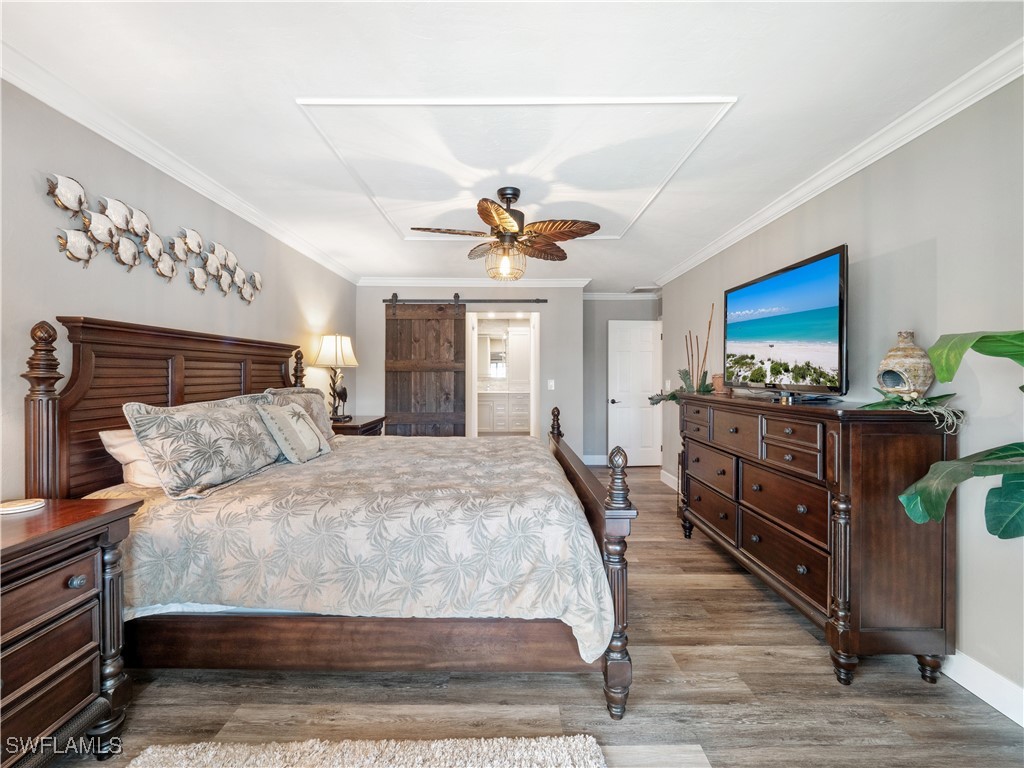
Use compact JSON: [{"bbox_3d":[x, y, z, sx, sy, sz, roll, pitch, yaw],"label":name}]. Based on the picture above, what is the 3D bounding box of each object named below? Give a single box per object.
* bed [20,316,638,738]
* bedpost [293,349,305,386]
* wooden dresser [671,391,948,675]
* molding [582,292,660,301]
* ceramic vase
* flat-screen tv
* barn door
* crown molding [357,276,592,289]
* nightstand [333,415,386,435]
[{"bbox_3d":[-0.677,0.473,2.475,2.260,1.510,2.000,0,1,0],"label":"bed"},{"bbox_3d":[-1.743,0.466,3.390,0.115,1.480,0.115,0,1,0],"label":"bedpost"},{"bbox_3d":[1.578,0.657,2.487,0.530,1.137,1.600,0,1,0],"label":"wooden dresser"},{"bbox_3d":[1.508,-1.235,5.870,1.150,0.110,0.090,0,1,0],"label":"molding"},{"bbox_3d":[1.725,-0.072,1.810,0.190,0.310,0.190,0,1,-16],"label":"ceramic vase"},{"bbox_3d":[1.523,-0.301,2.390,0.070,0.690,1.060,0,1,0],"label":"flat-screen tv"},{"bbox_3d":[-1.038,0.098,5.000,0.970,2.120,0.055,0,1,0],"label":"barn door"},{"bbox_3d":[-0.462,-1.237,5.020,2.860,0.115,0.090,0,1,0],"label":"crown molding"},{"bbox_3d":[-1.541,0.771,3.885,0.520,0.850,0.714,0,1,0],"label":"nightstand"}]

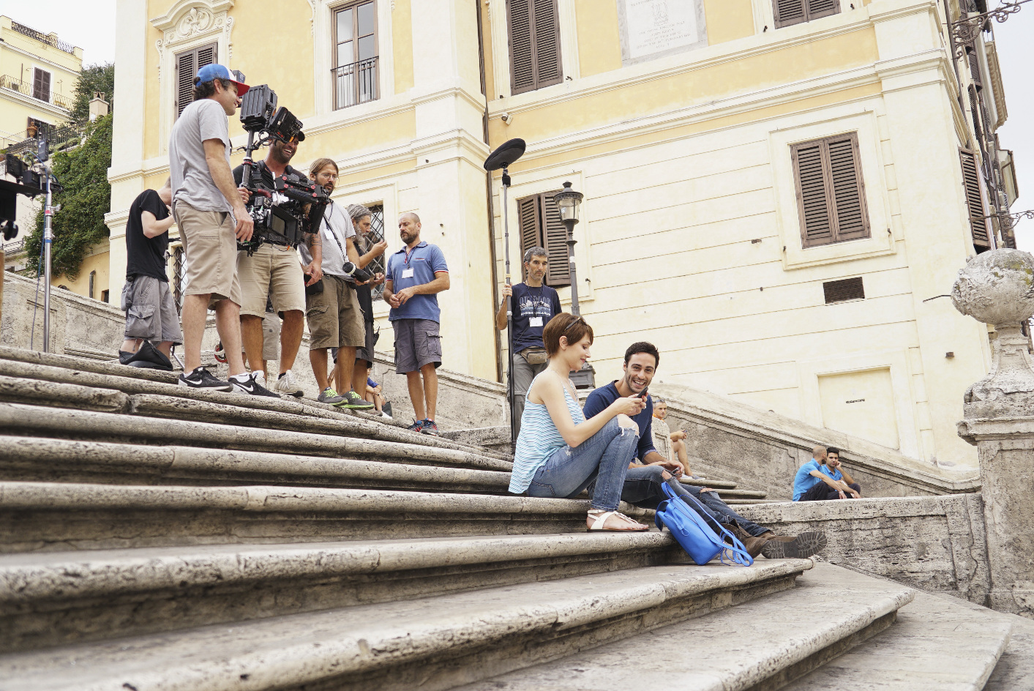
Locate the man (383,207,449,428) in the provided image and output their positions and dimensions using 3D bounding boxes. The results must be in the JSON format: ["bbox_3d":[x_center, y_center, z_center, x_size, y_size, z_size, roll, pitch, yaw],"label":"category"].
[{"bbox_3d":[-0.808,-0.202,7.152,0.540,1.811,0.380,-9,-12,25],"label":"man"}]

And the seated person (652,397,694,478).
[{"bbox_3d":[2.194,1.285,12.379,0.750,1.118,0.520,-10,-13,32],"label":"seated person"}]

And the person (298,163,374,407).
[{"bbox_3d":[-1.272,-0.469,6.271,0.520,1.805,0.420,6,-14,-40],"label":"person"}]

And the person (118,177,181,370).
[{"bbox_3d":[-2.459,-0.431,6.032,0.460,1.660,0.480,-2,-11,-6],"label":"person"}]

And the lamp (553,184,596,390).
[{"bbox_3d":[0.882,-0.956,13.600,0.450,3.281,0.450,-3,-11,-1],"label":"lamp"}]

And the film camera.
[{"bbox_3d":[-1.496,-1.111,5.641,0.460,1.081,0.380,-11,-13,34],"label":"film camera"}]

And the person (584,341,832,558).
[{"bbox_3d":[0.830,0.458,4.150,0.520,1.040,1.120,6,-15,-40],"label":"person"}]

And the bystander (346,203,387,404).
[{"bbox_3d":[-1.171,-0.289,6.850,0.420,1.707,0.480,-3,-11,0],"label":"bystander"}]

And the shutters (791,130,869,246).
[{"bbox_3d":[5.587,-2.765,15.908,1.153,1.970,0.090,-8,-12,22],"label":"shutters"}]

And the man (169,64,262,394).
[{"bbox_3d":[-1.527,-0.633,4.620,0.520,1.788,0.500,-13,-15,40],"label":"man"}]

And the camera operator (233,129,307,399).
[{"bbox_3d":[-1.524,-0.551,5.650,0.580,1.754,0.450,2,-13,-26],"label":"camera operator"}]

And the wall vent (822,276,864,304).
[{"bbox_3d":[5.387,-0.896,14.673,0.610,0.357,0.060,-8,-11,23],"label":"wall vent"}]

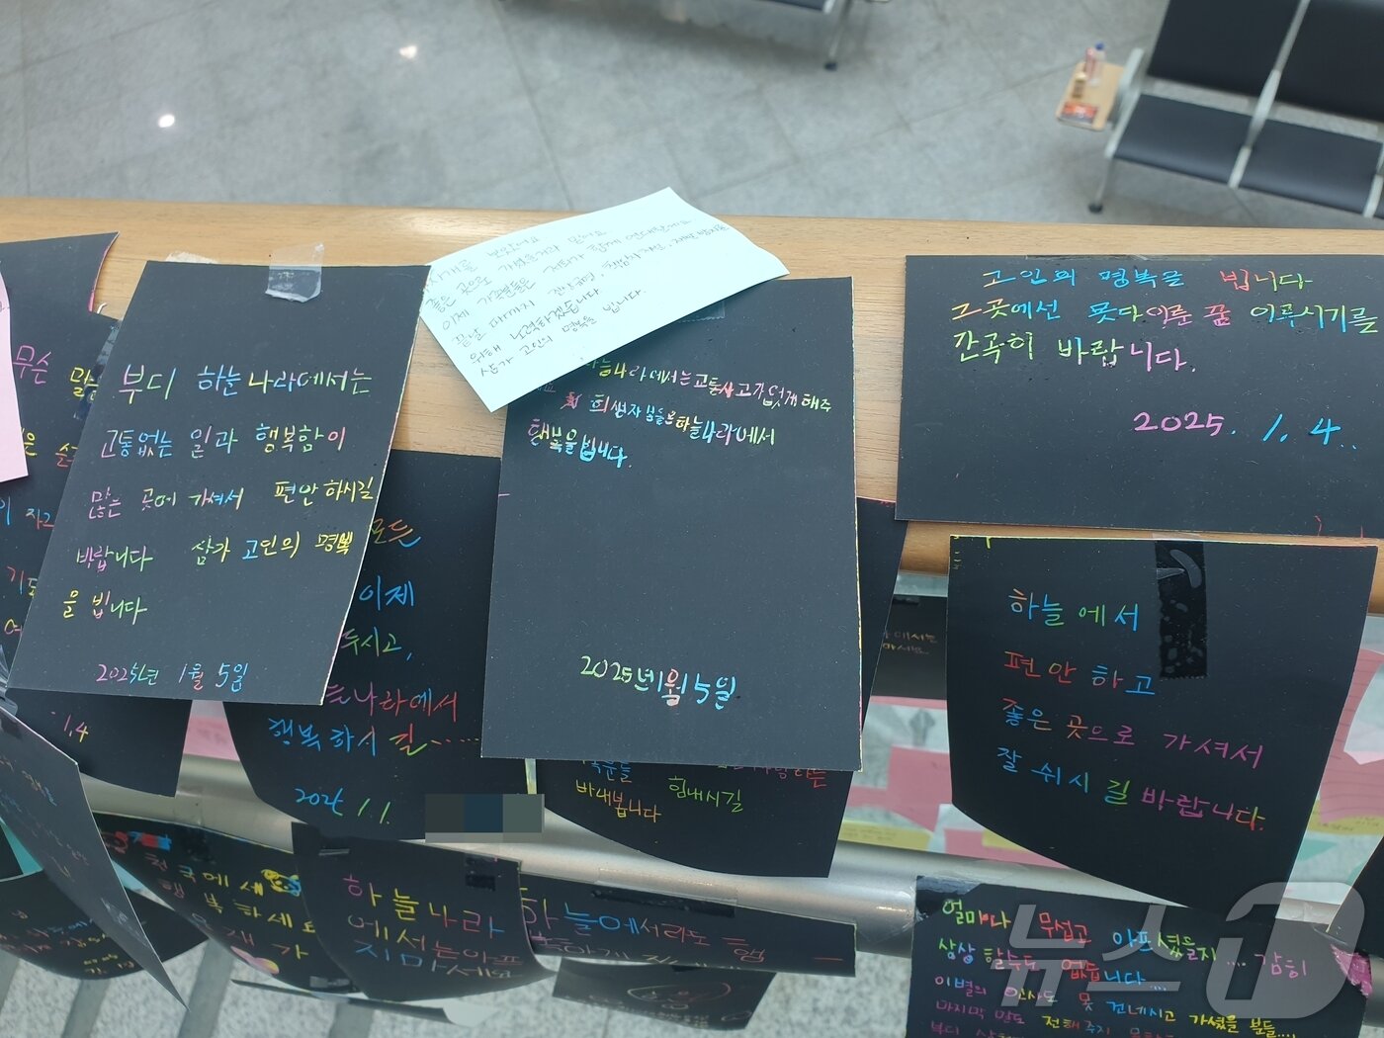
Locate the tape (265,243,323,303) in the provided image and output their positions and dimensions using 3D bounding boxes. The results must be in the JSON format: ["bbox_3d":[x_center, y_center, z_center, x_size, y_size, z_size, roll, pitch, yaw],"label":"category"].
[{"bbox_3d":[-0.139,-0.086,0.365,0.020,0.002,0.023,-3,71,3],"label":"tape"}]

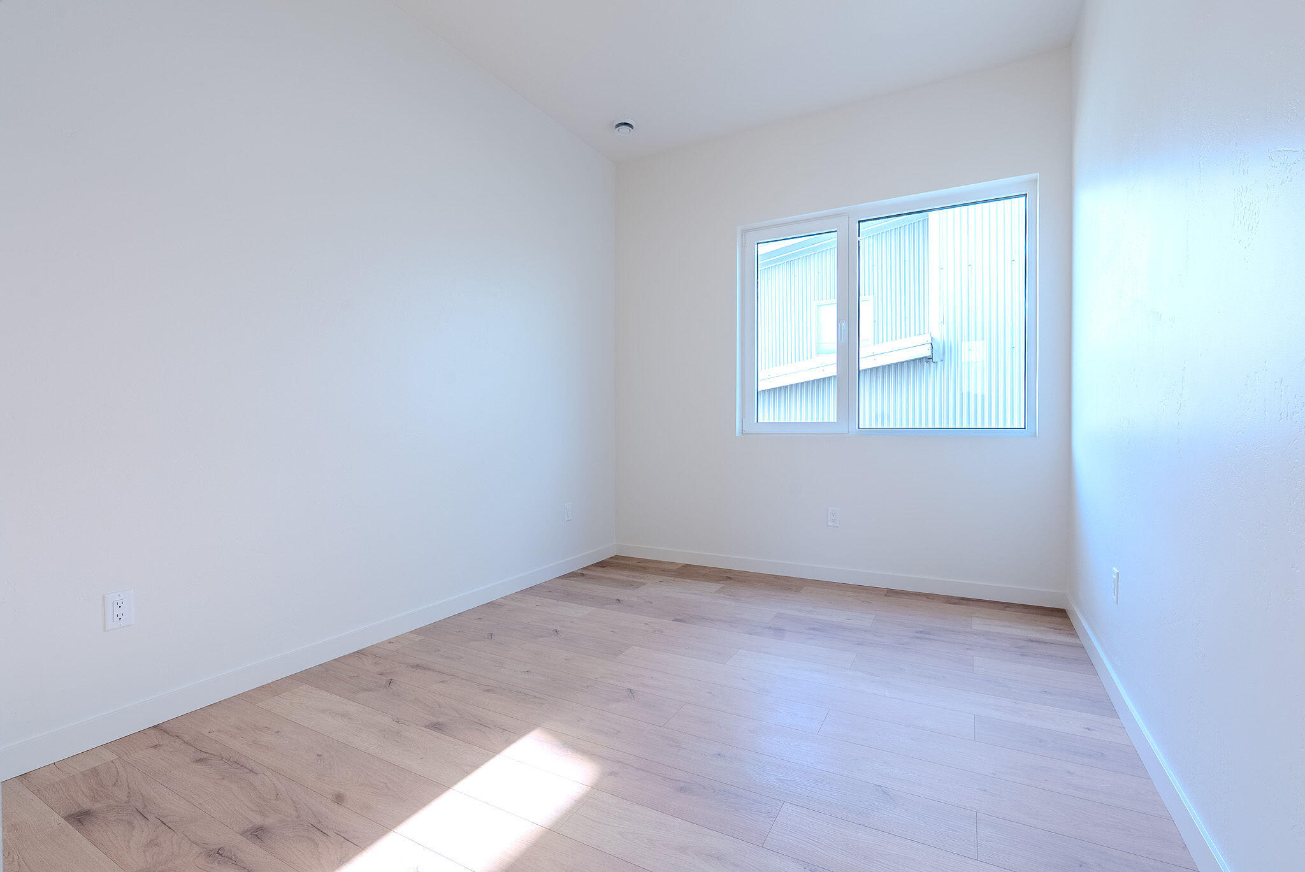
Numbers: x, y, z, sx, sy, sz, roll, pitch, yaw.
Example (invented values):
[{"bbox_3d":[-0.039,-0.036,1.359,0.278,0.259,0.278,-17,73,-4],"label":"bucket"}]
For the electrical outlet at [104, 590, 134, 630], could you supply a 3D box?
[{"bbox_3d":[-1.737,0.567,1.891,0.010,0.117,0.073,0,1,29],"label":"electrical outlet"}]

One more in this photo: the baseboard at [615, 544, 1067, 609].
[{"bbox_3d":[0.984,0.891,3.853,2.889,0.093,0.013,0,1,29],"label":"baseboard"}]

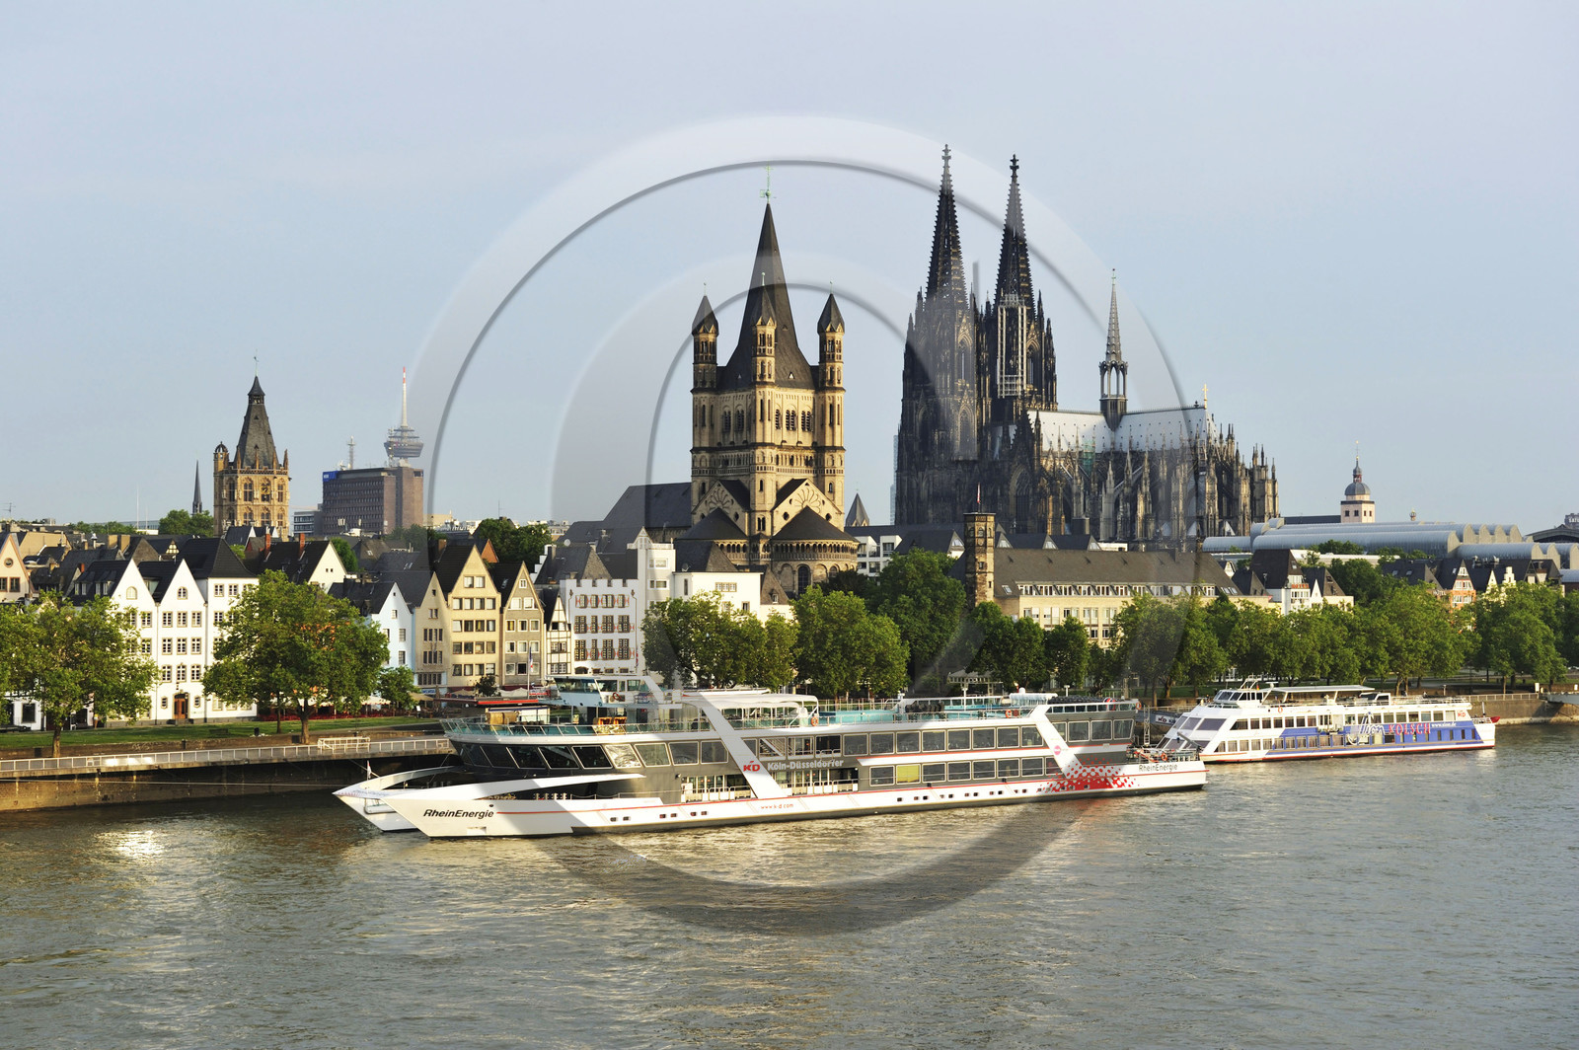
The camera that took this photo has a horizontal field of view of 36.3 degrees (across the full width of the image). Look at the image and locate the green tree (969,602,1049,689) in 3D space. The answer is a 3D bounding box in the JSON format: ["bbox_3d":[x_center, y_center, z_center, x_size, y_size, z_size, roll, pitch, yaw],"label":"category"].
[{"bbox_3d":[29.646,17.538,327.780,10.744,14.266,10.744,0,-2,0],"label":"green tree"}]

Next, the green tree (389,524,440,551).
[{"bbox_3d":[-80.889,8.896,519.709,11.458,18.866,11.458,0,-2,0],"label":"green tree"}]

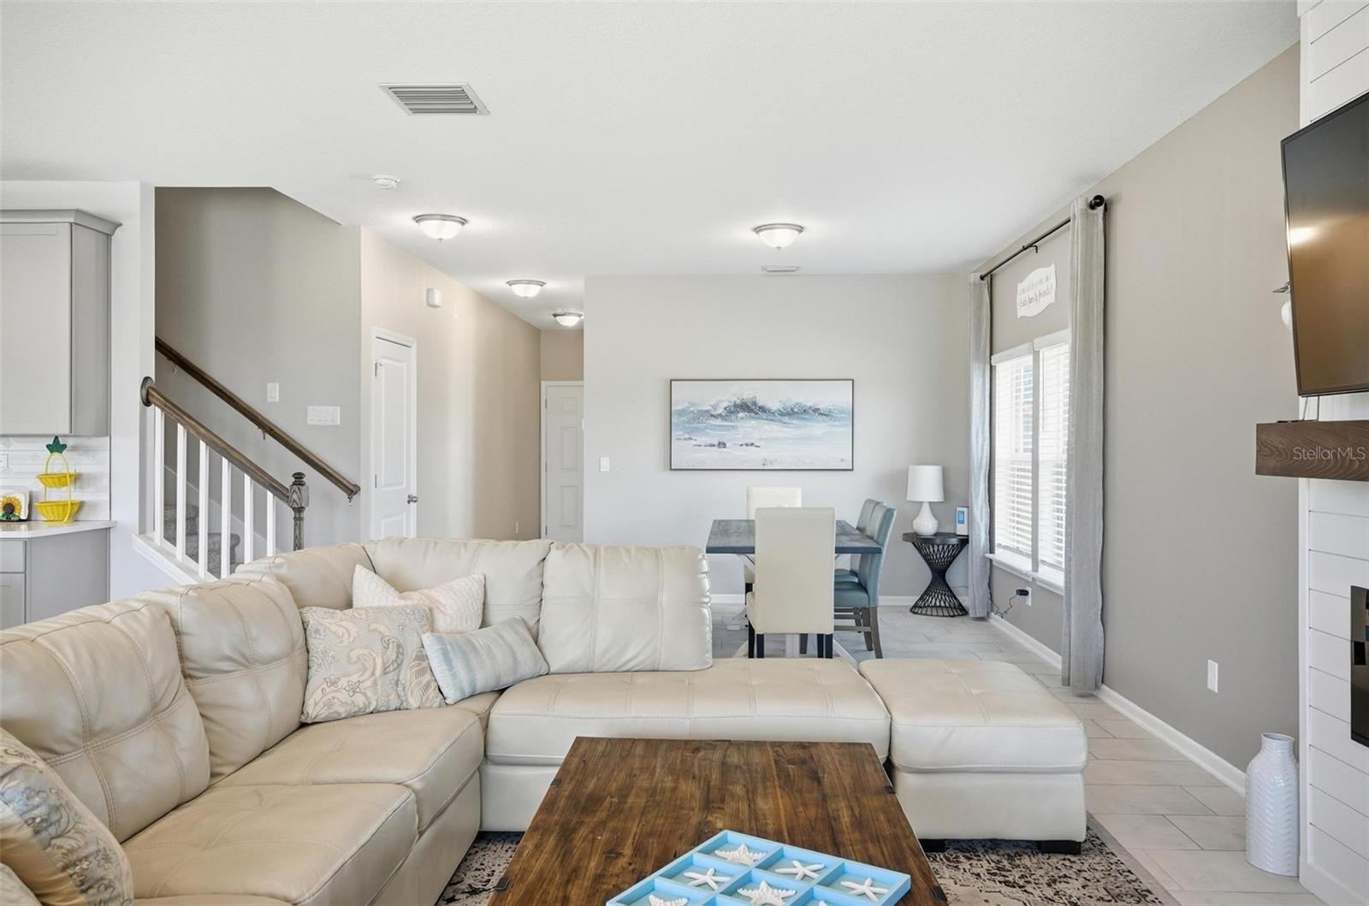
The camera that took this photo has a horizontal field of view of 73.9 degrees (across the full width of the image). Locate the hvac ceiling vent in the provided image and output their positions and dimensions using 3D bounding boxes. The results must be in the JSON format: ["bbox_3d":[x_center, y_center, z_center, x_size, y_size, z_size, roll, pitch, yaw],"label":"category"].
[{"bbox_3d":[-1.005,-1.423,3.696,0.352,0.022,0.335,0,1,3],"label":"hvac ceiling vent"}]

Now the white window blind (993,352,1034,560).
[{"bbox_3d":[2.286,-0.002,6.374,0.060,1.380,0.880,0,1,3],"label":"white window blind"}]

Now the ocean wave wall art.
[{"bbox_3d":[0.638,-0.230,7.516,1.510,0.755,0.045,0,1,3],"label":"ocean wave wall art"}]

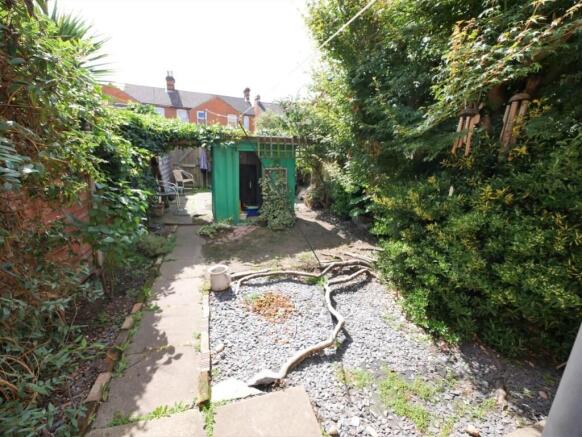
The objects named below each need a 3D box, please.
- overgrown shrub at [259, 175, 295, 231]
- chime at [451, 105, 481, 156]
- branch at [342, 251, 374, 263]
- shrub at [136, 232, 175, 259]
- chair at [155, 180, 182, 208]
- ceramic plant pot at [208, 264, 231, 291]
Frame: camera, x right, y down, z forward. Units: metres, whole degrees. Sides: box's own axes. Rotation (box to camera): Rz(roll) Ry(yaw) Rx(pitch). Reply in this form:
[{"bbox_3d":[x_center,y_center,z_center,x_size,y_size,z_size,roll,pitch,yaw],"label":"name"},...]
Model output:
[{"bbox_3d":[-0.295,-0.380,5.017,0.720,1.100,0.480,0,15,0],"label":"overgrown shrub"},{"bbox_3d":[1.709,-0.850,2.300,0.200,0.480,0.200,10,18,34],"label":"chime"},{"bbox_3d":[0.965,0.570,3.372,0.478,0.080,0.110,11,18,35],"label":"branch"},{"bbox_3d":[-2.085,0.386,3.640,0.480,0.290,0.420,0,15,0],"label":"shrub"},{"bbox_3d":[-3.455,-0.710,6.547,0.580,0.740,0.570,-6,16,-22],"label":"chair"},{"bbox_3d":[-0.834,0.677,2.699,0.225,0.215,0.225,0,15,0],"label":"ceramic plant pot"}]

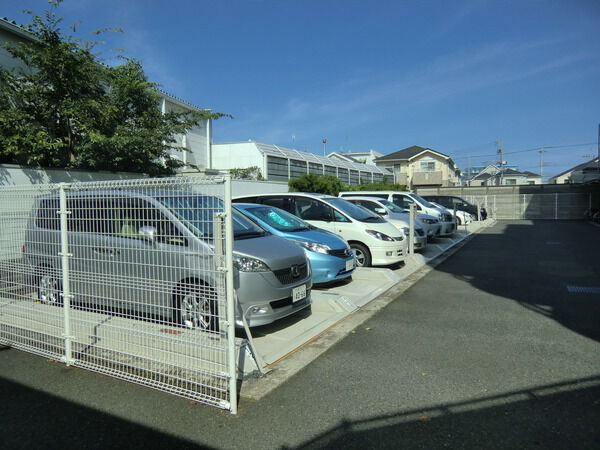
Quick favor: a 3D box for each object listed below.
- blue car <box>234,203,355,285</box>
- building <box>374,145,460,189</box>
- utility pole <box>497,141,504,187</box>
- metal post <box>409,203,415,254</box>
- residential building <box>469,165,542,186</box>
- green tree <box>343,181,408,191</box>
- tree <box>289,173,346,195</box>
[{"bbox_3d":[-0.898,0.326,8.257,4.100,1.525,1.700,1,4,28],"label":"blue car"},{"bbox_3d":[13.679,-5.008,47.525,8.400,8.100,8.500,1,3,28],"label":"building"},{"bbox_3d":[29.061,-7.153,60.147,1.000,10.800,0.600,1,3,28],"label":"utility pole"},{"bbox_3d":[2.865,0.090,10.691,0.120,1.360,0.120,1,3,28],"label":"metal post"},{"bbox_3d":[33.593,-5.990,68.004,11.800,7.600,9.000,1,3,28],"label":"residential building"},{"bbox_3d":[4.870,-1.216,26.890,1.700,2.750,11.500,1,3,28],"label":"green tree"},{"bbox_3d":[0.738,-0.862,19.242,2.000,2.900,3.000,1,3,28],"label":"tree"}]

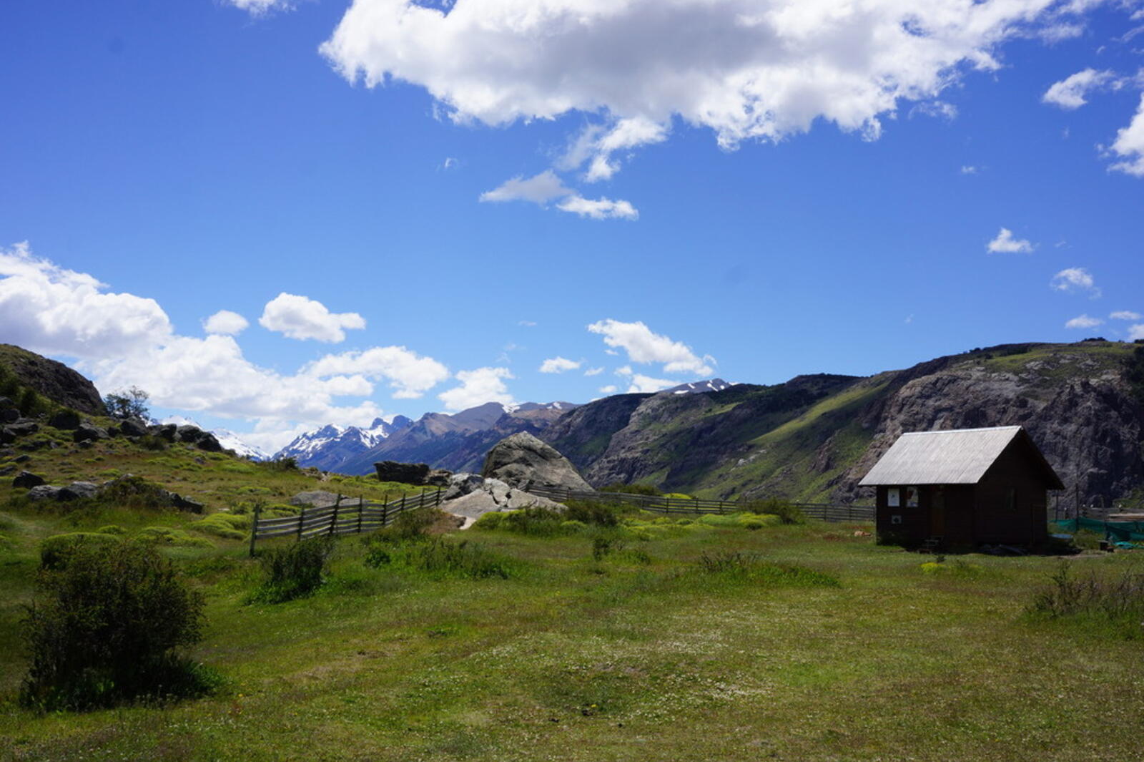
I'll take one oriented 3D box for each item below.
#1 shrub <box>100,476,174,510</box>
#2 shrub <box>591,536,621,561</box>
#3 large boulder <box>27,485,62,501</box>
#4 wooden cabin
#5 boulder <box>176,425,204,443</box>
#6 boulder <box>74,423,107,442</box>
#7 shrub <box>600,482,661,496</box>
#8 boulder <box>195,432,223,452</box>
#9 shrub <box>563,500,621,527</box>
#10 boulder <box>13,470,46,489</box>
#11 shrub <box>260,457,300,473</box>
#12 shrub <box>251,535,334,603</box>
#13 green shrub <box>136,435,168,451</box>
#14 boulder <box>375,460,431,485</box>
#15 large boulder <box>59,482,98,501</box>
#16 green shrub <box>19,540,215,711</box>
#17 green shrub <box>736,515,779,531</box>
[{"bbox_3d":[-18.293,4.702,45.500,3.000,1.350,2.200,3,-7,-22],"label":"shrub"},{"bbox_3d":[0.956,4.650,30.000,0.819,0.674,0.737,1,-7,2],"label":"shrub"},{"bbox_3d":[-22.490,4.772,46.000,1.450,0.700,1.200,4,-7,-26],"label":"large boulder"},{"bbox_3d":[14.912,4.063,41.342,5.789,4.419,5.094,6,-8,-36],"label":"wooden cabin"},{"bbox_3d":[-26.171,3.640,74.000,1.900,1.187,1.615,3,-7,-19],"label":"boulder"},{"bbox_3d":[-31.213,3.356,70.000,2.200,1.200,1.800,4,-7,-24],"label":"boulder"},{"bbox_3d":[4.732,8.911,88.000,4.872,1.270,3.167,0,-7,3],"label":"shrub"},{"bbox_3d":[-24.212,4.077,72.000,1.733,1.270,1.473,3,-7,-18],"label":"boulder"},{"bbox_3d":[1.089,7.181,58.500,3.004,1.407,2.554,1,-7,1],"label":"shrub"},{"bbox_3d":[-25.631,4.638,51.000,1.473,0.859,1.179,4,-7,-26],"label":"boulder"},{"bbox_3d":[-18.180,5.179,67.000,2.419,0.967,1.935,3,-7,-15],"label":"shrub"},{"bbox_3d":[-4.713,3.167,18.200,1.358,1.109,1.155,2,-7,-14],"label":"shrub"},{"bbox_3d":[-26.800,3.936,69.000,2.000,1.050,1.700,3,-7,-21],"label":"green shrub"},{"bbox_3d":[-11.504,6.185,73.000,3.700,1.550,2.500,2,-7,-9],"label":"boulder"},{"bbox_3d":[-21.025,4.696,46.000,1.700,0.820,1.400,4,-7,-24],"label":"large boulder"},{"bbox_3d":[-3.878,2.042,9.200,1.600,1.360,1.450,3,-7,-22],"label":"green shrub"},{"bbox_3d":[10.042,7.641,58.500,2.150,0.850,1.800,0,-7,10],"label":"green shrub"}]

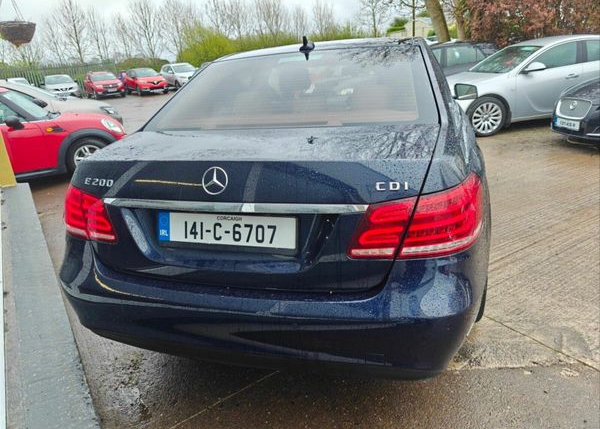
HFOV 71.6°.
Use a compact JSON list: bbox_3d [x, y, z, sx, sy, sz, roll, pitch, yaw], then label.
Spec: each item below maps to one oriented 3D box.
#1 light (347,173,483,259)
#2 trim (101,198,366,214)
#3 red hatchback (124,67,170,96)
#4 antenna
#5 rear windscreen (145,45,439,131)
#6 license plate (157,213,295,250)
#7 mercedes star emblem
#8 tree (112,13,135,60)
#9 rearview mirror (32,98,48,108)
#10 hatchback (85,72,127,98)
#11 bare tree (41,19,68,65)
[{"bbox_3d":[0.377,-0.002,1.333,0.410,0.225,0.290,3,21,16],"label":"light"},{"bbox_3d":[-0.261,-0.023,1.419,0.990,0.037,0.050,2,18,16],"label":"trim"},{"bbox_3d":[-9.458,-8.211,25.700,1.780,1.566,4.120,-17,23,-32],"label":"red hatchback"},{"bbox_3d":[0.045,-0.956,2.386,0.075,0.075,0.150,2,20,16],"label":"antenna"},{"bbox_3d":[-0.033,-0.661,2.131,1.400,0.110,0.710,2,47,16],"label":"rear windscreen"},{"bbox_3d":[-0.260,0.054,1.432,0.520,0.112,0.012,2,7,16],"label":"license plate"},{"bbox_3d":[-0.275,-0.108,1.352,0.093,0.093,0.014,3,9,16],"label":"mercedes star emblem"},{"bbox_3d":[-17.153,-16.415,41.833,2.010,6.858,2.010,-3,20,0],"label":"tree"},{"bbox_3d":[-4.737,-2.045,7.600,0.150,0.170,0.240,-6,20,-7],"label":"rearview mirror"},{"bbox_3d":[-11.820,-7.858,25.300,1.740,1.540,4.070,-17,23,-33],"label":"hatchback"},{"bbox_3d":[-23.559,-15.545,40.883,2.160,6.565,2.160,-3,20,0],"label":"bare tree"}]

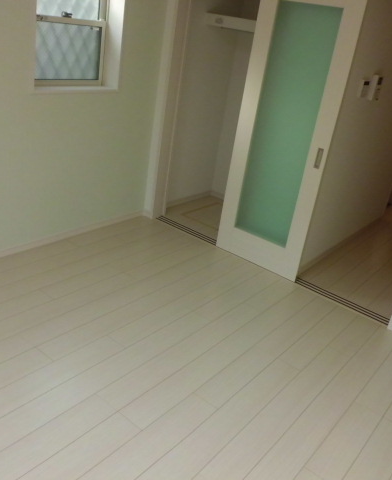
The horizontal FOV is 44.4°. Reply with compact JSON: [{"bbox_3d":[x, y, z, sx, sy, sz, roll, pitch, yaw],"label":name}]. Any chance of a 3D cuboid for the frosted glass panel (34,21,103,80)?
[{"bbox_3d":[-0.859,-1.256,3.226,0.020,0.353,0.564,25,29,32],"label":"frosted glass panel"}]

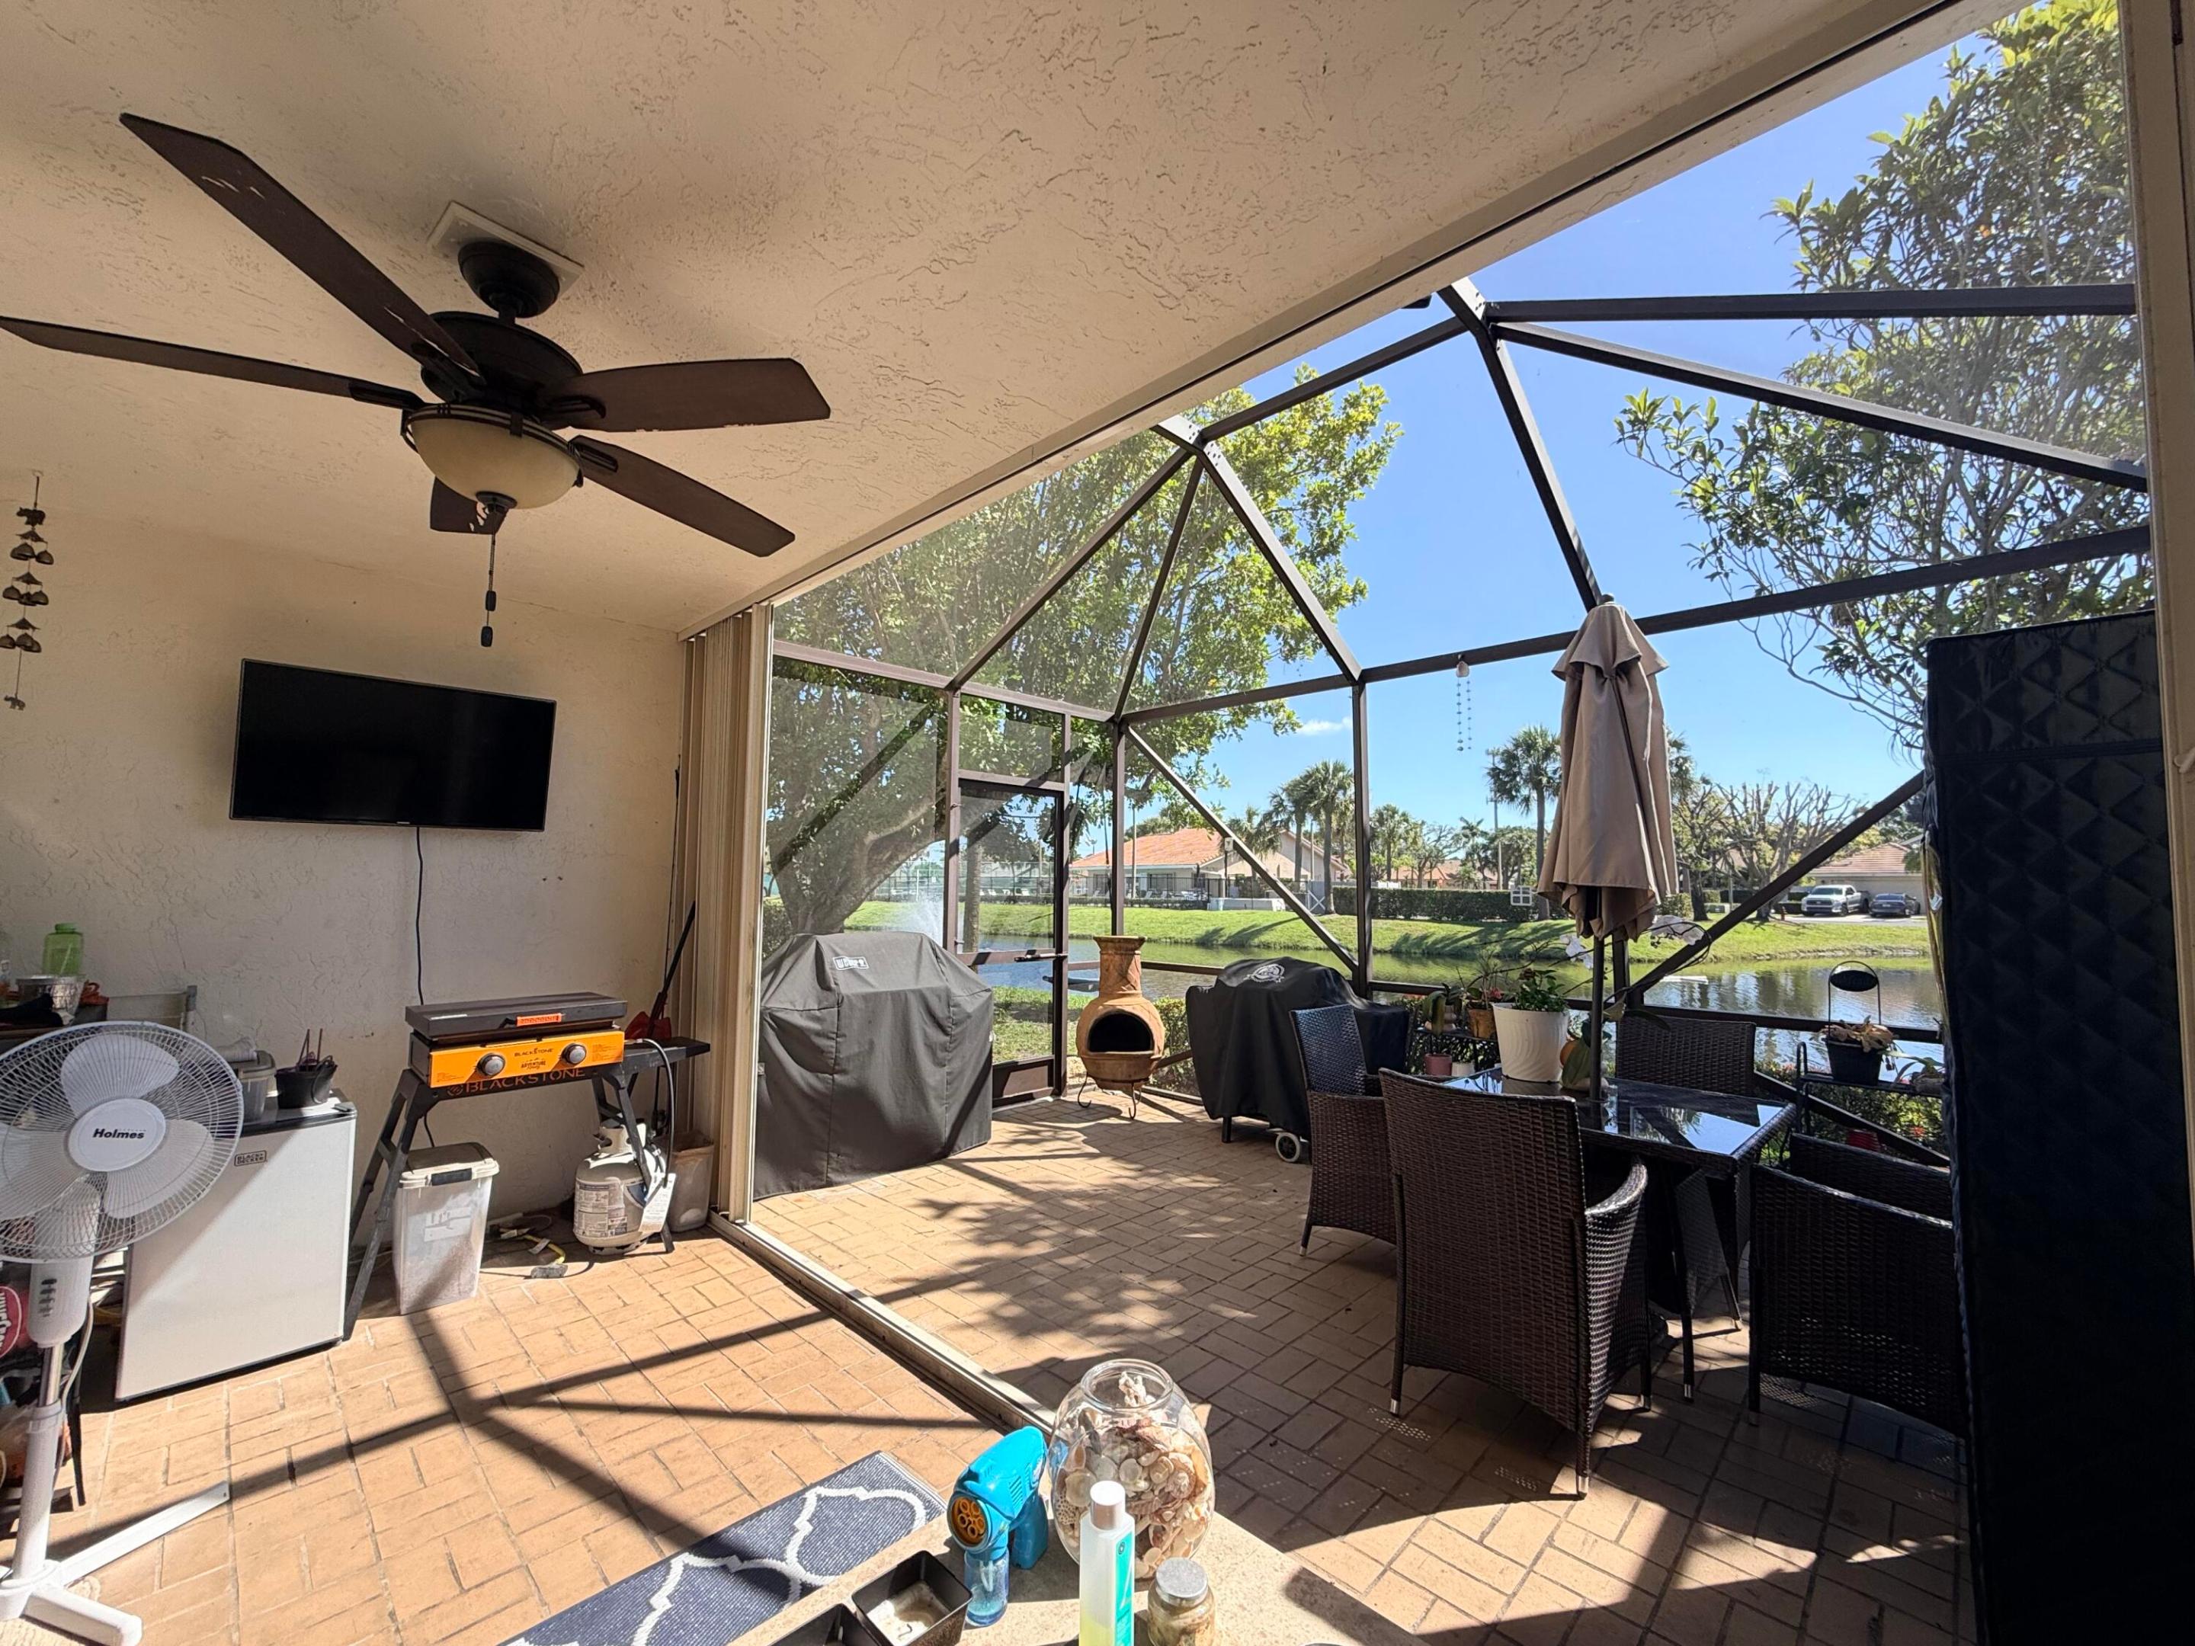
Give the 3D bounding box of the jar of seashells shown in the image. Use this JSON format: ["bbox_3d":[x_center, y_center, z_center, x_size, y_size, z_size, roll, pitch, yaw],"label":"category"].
[{"bbox_3d":[0.035,0.671,0.932,0.175,0.160,0.175,0,-4,0],"label":"jar of seashells"}]

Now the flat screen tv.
[{"bbox_3d":[-2.662,-0.263,3.429,0.950,0.553,0.060,5,3,-45],"label":"flat screen tv"}]

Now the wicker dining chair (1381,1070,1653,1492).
[{"bbox_3d":[1.115,1.115,2.379,0.540,0.900,0.620,-4,-6,45],"label":"wicker dining chair"}]

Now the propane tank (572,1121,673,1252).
[{"bbox_3d":[-1.845,1.387,3.417,0.310,0.455,0.310,-4,-6,45],"label":"propane tank"}]

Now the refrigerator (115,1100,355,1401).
[{"bbox_3d":[-2.582,1.215,2.685,0.480,0.680,0.460,-4,-6,45],"label":"refrigerator"}]

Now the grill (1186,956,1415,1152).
[{"bbox_3d":[1.059,1.229,4.711,1.270,1.010,0.620,-4,-6,45],"label":"grill"}]

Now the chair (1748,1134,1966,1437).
[{"bbox_3d":[2.105,1.120,2.323,0.620,0.890,0.550,-4,-6,45],"label":"chair"}]

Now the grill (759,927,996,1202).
[{"bbox_3d":[-1.232,1.139,4.546,0.630,1.125,1.310,-4,-6,45],"label":"grill"}]

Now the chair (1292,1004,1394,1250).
[{"bbox_3d":[1.122,1.188,3.388,0.610,0.900,0.550,-4,-6,45],"label":"chair"}]

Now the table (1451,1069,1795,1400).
[{"bbox_3d":[1.617,1.241,2.803,0.860,0.725,0.860,-4,-6,45],"label":"table"}]

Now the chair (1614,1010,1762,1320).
[{"bbox_3d":[2.042,1.182,3.190,0.550,0.900,0.600,-3,-5,39],"label":"chair"}]

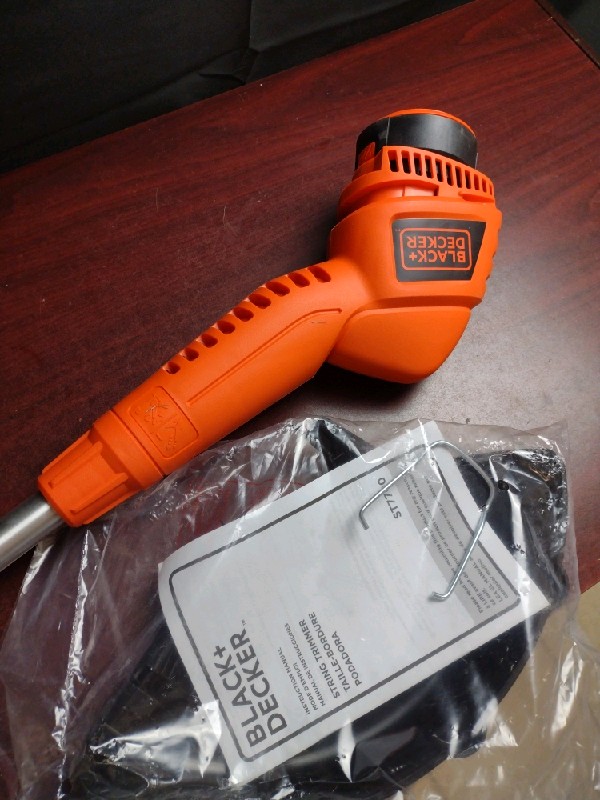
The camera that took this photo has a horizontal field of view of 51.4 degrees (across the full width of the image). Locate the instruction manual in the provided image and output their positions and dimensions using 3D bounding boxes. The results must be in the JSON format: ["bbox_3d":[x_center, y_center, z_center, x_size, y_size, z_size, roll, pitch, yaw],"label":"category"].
[{"bbox_3d":[0.030,0.119,0.405,0.218,0.008,0.142,-26,64,-7],"label":"instruction manual"}]

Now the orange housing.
[{"bbox_3d":[0.002,-0.059,0.440,0.416,0.125,0.177,-39,71,-14],"label":"orange housing"}]

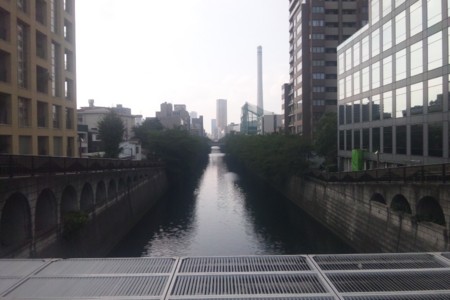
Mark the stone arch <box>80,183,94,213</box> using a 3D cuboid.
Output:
[{"bbox_3d":[-10.491,3.687,26.891,0.550,2.475,2.750,-1,1,-2],"label":"stone arch"}]

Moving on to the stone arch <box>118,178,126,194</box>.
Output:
[{"bbox_3d":[-10.782,3.823,36.992,0.550,1.766,2.700,-1,1,-2],"label":"stone arch"}]

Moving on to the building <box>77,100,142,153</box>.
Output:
[{"bbox_3d":[-26.735,-3.147,82.675,10.500,12.843,11.500,0,1,24],"label":"building"}]

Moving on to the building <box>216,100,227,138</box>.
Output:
[{"bbox_3d":[-12.337,-94.816,1198.378,32.000,147.133,30.000,-1,1,-2],"label":"building"}]

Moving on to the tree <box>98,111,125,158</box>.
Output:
[{"bbox_3d":[-15.206,-1.092,48.564,3.500,8.381,3.500,-1,1,-2],"label":"tree"}]

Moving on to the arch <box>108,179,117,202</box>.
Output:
[{"bbox_3d":[-10.684,3.799,33.593,0.550,2.162,2.700,-1,1,-2],"label":"arch"}]

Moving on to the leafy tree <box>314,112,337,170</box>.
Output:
[{"bbox_3d":[16.856,-1.483,60.500,4.200,9.533,4.200,-1,1,-2],"label":"leafy tree"}]

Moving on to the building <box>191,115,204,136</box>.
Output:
[{"bbox_3d":[-28.754,-18.715,363.996,11.500,32.041,15.000,-1,1,-2],"label":"building"}]

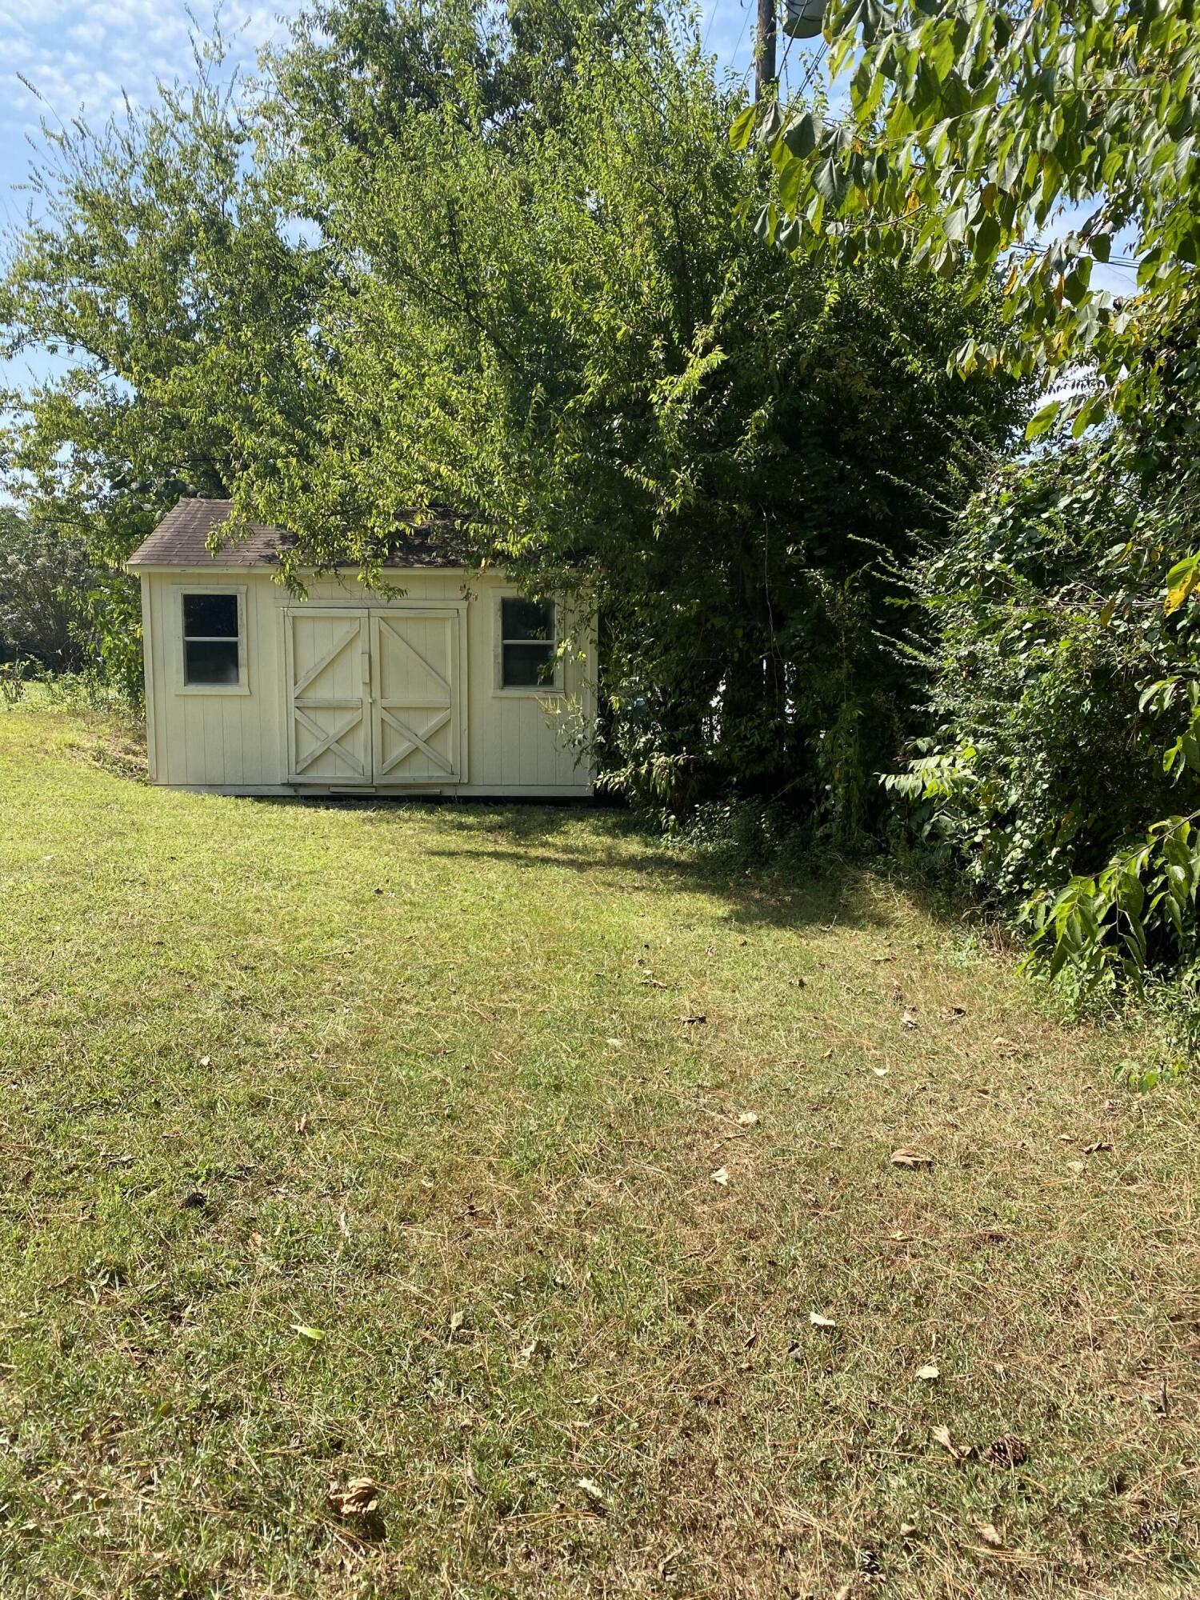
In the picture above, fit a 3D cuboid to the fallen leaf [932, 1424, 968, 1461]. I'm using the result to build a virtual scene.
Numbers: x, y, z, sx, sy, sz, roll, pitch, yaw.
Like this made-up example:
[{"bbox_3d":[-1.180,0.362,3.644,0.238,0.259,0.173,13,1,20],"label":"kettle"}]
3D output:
[{"bbox_3d":[0.670,1.229,2.299,0.050,0.025,0.080,-2,8,-18],"label":"fallen leaf"}]

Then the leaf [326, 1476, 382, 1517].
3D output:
[{"bbox_3d":[-0.436,1.236,2.134,0.100,0.040,0.065,-1,8,-11],"label":"leaf"}]

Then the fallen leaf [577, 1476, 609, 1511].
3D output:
[{"bbox_3d":[-0.012,1.244,2.162,0.045,0.020,0.065,-5,10,-38],"label":"fallen leaf"}]

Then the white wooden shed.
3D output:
[{"bbox_3d":[-2.573,-1.966,14.960,5.120,3.440,3.970,0,8,-3],"label":"white wooden shed"}]

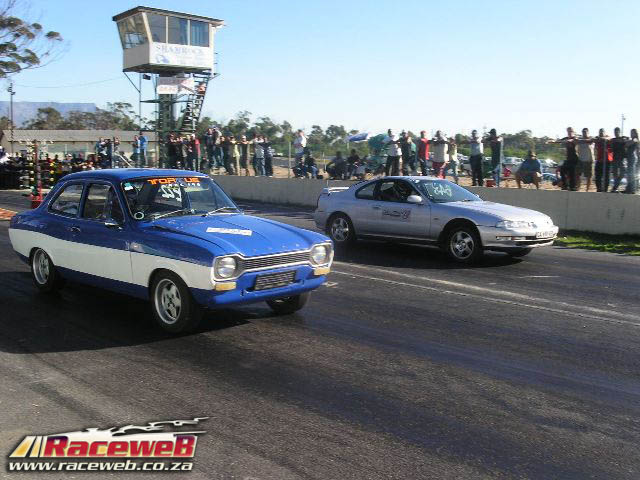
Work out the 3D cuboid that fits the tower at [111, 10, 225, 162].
[{"bbox_3d":[-7.992,-7.581,37.043,4.475,7.912,3.970,-3,8,-35],"label":"tower"}]

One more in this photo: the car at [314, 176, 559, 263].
[{"bbox_3d":[1.843,-0.438,11.709,1.770,1.270,4.400,-5,9,-42],"label":"car"}]

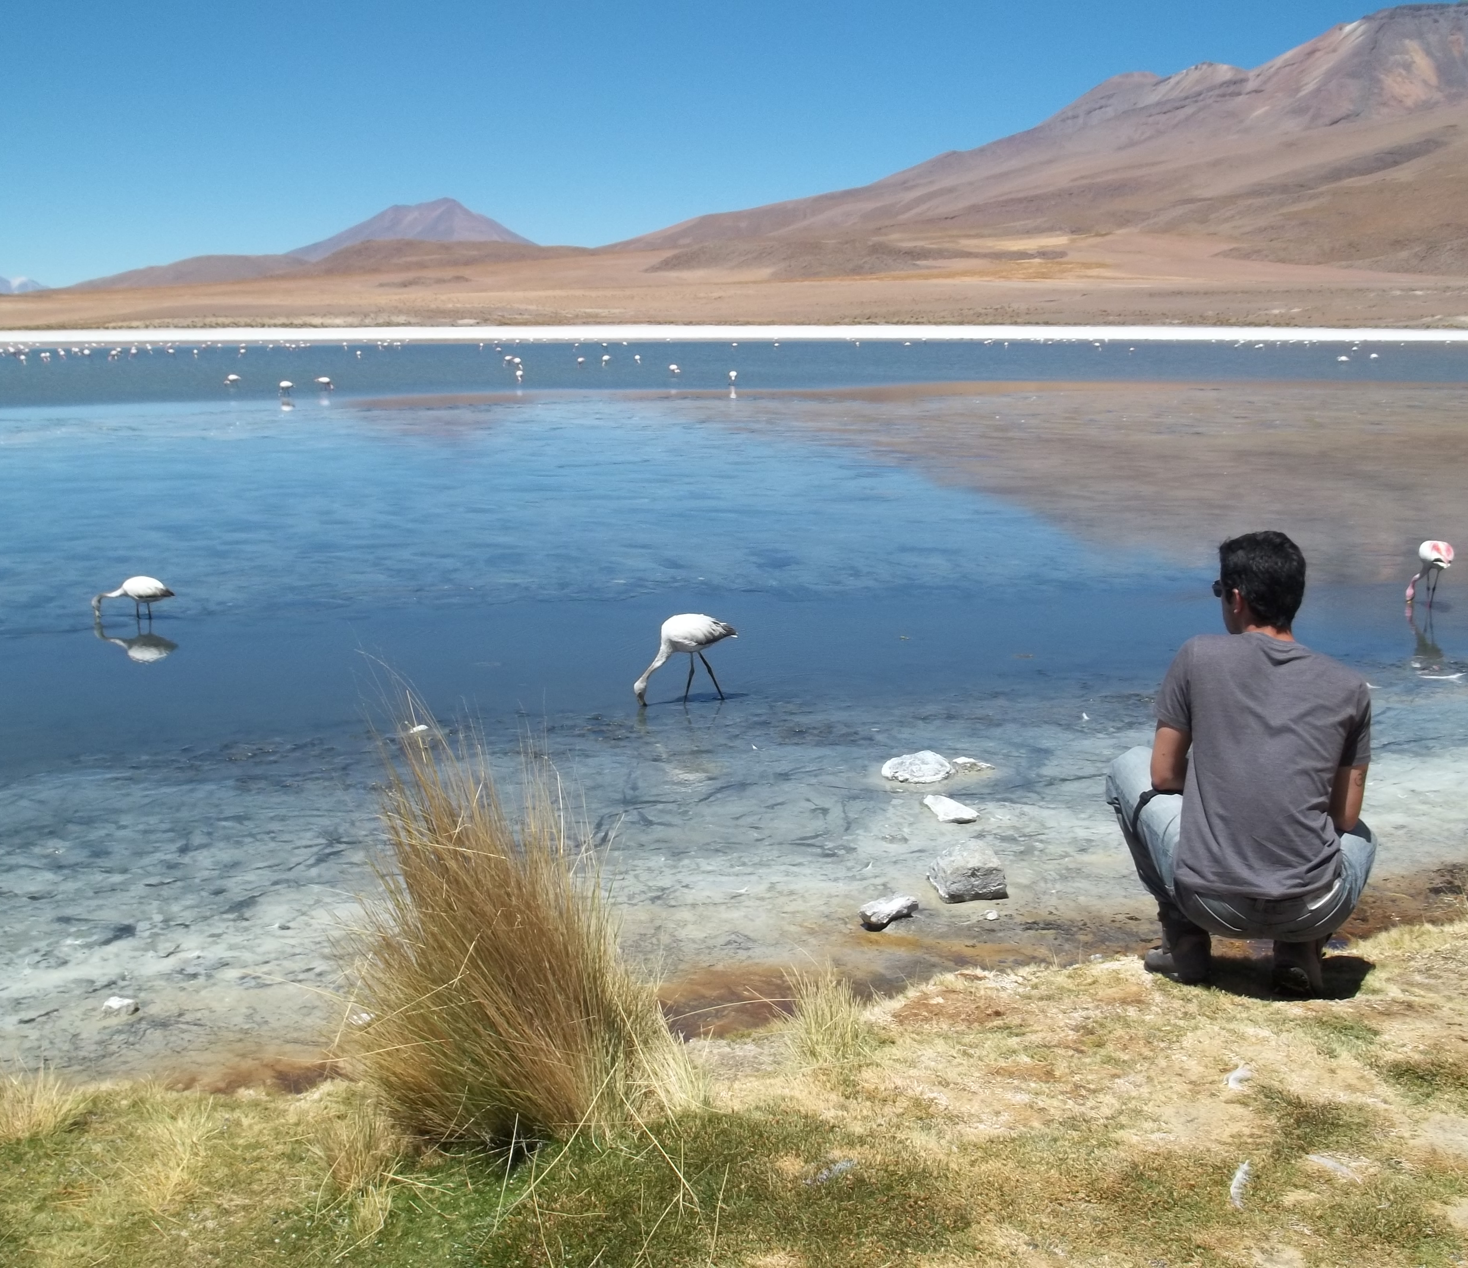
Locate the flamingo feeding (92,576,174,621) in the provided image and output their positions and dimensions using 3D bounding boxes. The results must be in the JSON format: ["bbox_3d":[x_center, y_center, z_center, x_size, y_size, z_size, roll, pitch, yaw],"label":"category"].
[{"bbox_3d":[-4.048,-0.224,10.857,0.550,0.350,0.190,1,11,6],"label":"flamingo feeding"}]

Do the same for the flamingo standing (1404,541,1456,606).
[{"bbox_3d":[4.924,-0.421,11.390,0.210,0.500,0.460,-2,11,-11],"label":"flamingo standing"}]

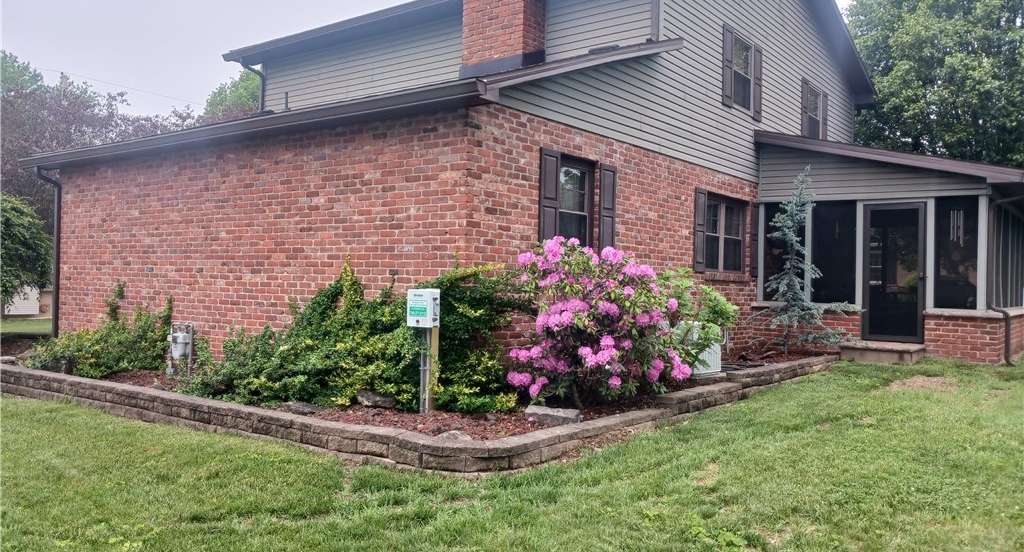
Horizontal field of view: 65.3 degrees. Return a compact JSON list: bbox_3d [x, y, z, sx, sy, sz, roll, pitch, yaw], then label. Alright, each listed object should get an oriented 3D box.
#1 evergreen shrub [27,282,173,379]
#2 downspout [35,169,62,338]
[{"bbox_3d":[-5.267,0.619,10.206,2.500,1.000,1.250,1,0,37],"label":"evergreen shrub"},{"bbox_3d":[-7.098,-0.288,12.167,0.085,2.670,0.360,1,0,37],"label":"downspout"}]

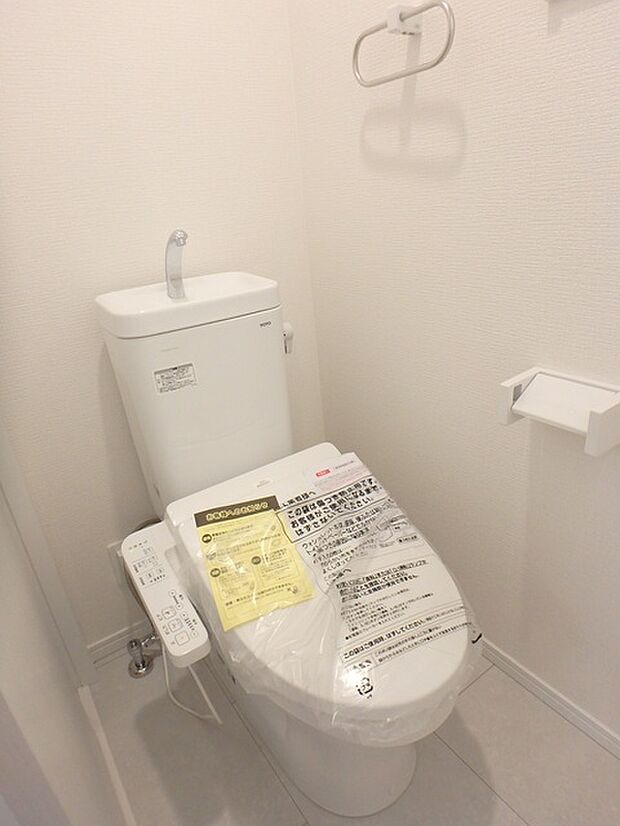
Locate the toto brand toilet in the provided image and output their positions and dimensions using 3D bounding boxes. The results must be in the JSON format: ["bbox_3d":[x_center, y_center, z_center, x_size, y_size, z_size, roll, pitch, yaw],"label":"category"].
[{"bbox_3d":[-0.061,0.246,0.927,0.466,0.883,0.763,-20,28,-30],"label":"toto brand toilet"}]

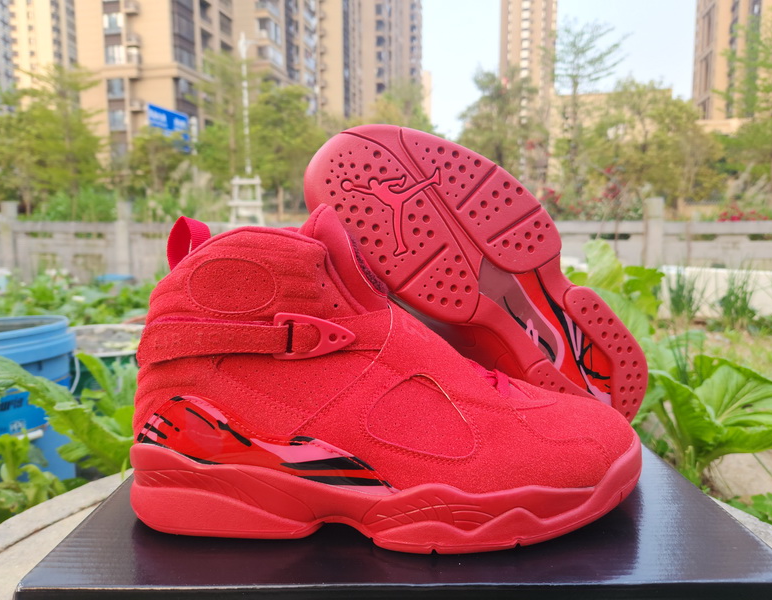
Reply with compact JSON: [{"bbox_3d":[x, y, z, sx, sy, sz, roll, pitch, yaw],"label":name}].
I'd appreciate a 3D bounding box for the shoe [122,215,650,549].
[{"bbox_3d":[0.000,0.035,0.305,0.297,0.170,0.109,0,8,0],"label":"shoe"}]

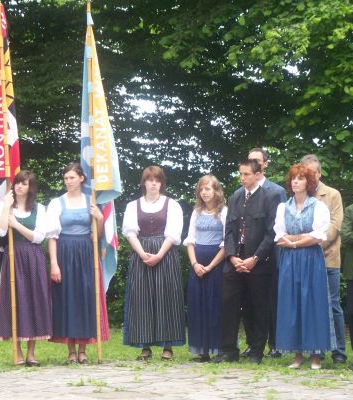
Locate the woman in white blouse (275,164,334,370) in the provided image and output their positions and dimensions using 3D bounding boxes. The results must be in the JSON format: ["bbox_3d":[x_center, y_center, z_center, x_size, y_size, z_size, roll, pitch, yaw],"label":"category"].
[{"bbox_3d":[1.082,0.573,15.350,0.500,1.751,0.450,0,0,20],"label":"woman in white blouse"}]

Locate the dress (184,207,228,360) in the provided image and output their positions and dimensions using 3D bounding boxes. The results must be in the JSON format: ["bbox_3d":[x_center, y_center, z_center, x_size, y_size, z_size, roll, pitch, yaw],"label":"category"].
[{"bbox_3d":[0.265,0.704,15.650,0.420,1.294,0.360,0,1,13],"label":"dress"}]

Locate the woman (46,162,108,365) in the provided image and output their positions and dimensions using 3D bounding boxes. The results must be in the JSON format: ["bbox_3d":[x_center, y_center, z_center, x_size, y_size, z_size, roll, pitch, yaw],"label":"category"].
[{"bbox_3d":[-0.845,0.544,15.450,0.500,1.732,0.400,0,1,14],"label":"woman"}]

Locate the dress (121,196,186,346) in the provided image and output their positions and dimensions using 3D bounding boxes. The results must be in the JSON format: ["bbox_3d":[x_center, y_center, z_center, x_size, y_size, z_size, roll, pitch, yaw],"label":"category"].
[{"bbox_3d":[-0.197,0.627,15.800,0.540,1.350,0.420,0,1,0],"label":"dress"}]

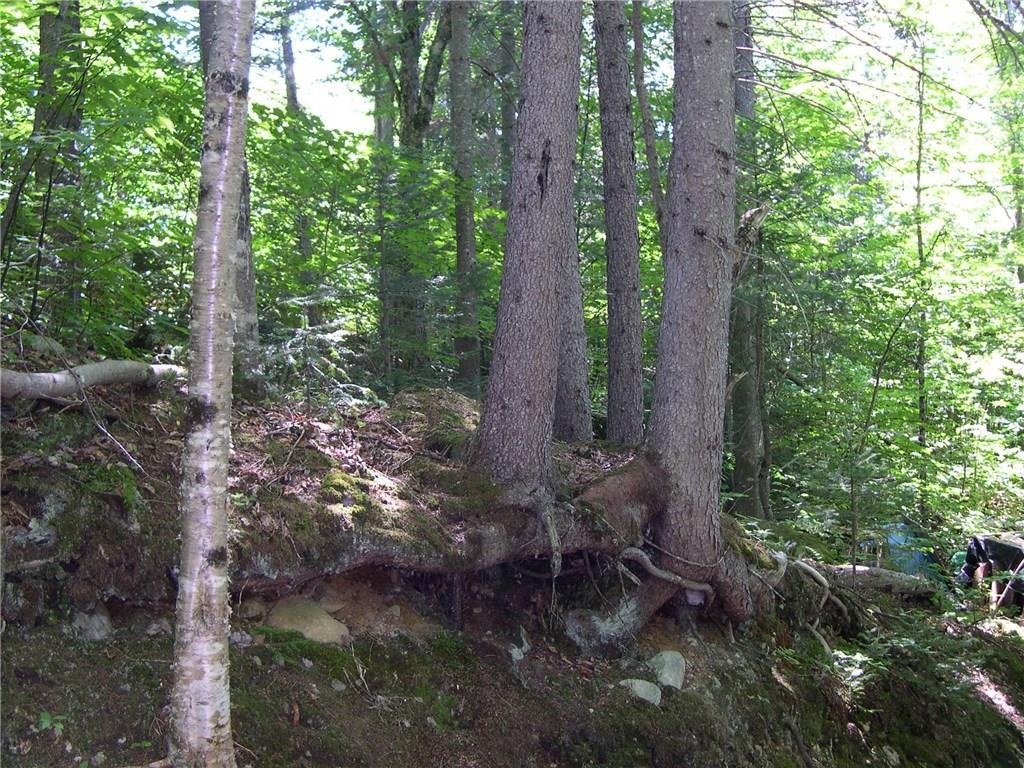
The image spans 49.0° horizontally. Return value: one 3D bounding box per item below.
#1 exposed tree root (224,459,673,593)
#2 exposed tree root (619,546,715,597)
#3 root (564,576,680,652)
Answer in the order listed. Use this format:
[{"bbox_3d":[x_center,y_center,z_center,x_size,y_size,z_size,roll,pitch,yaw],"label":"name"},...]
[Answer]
[{"bbox_3d":[-0.285,0.658,5.300,1.900,0.520,0.550,0,-2,-8],"label":"exposed tree root"},{"bbox_3d":[0.728,0.884,5.300,0.450,0.230,0.160,0,0,0],"label":"exposed tree root"},{"bbox_3d":[0.531,1.107,5.400,0.540,0.360,0.320,0,0,0],"label":"root"}]

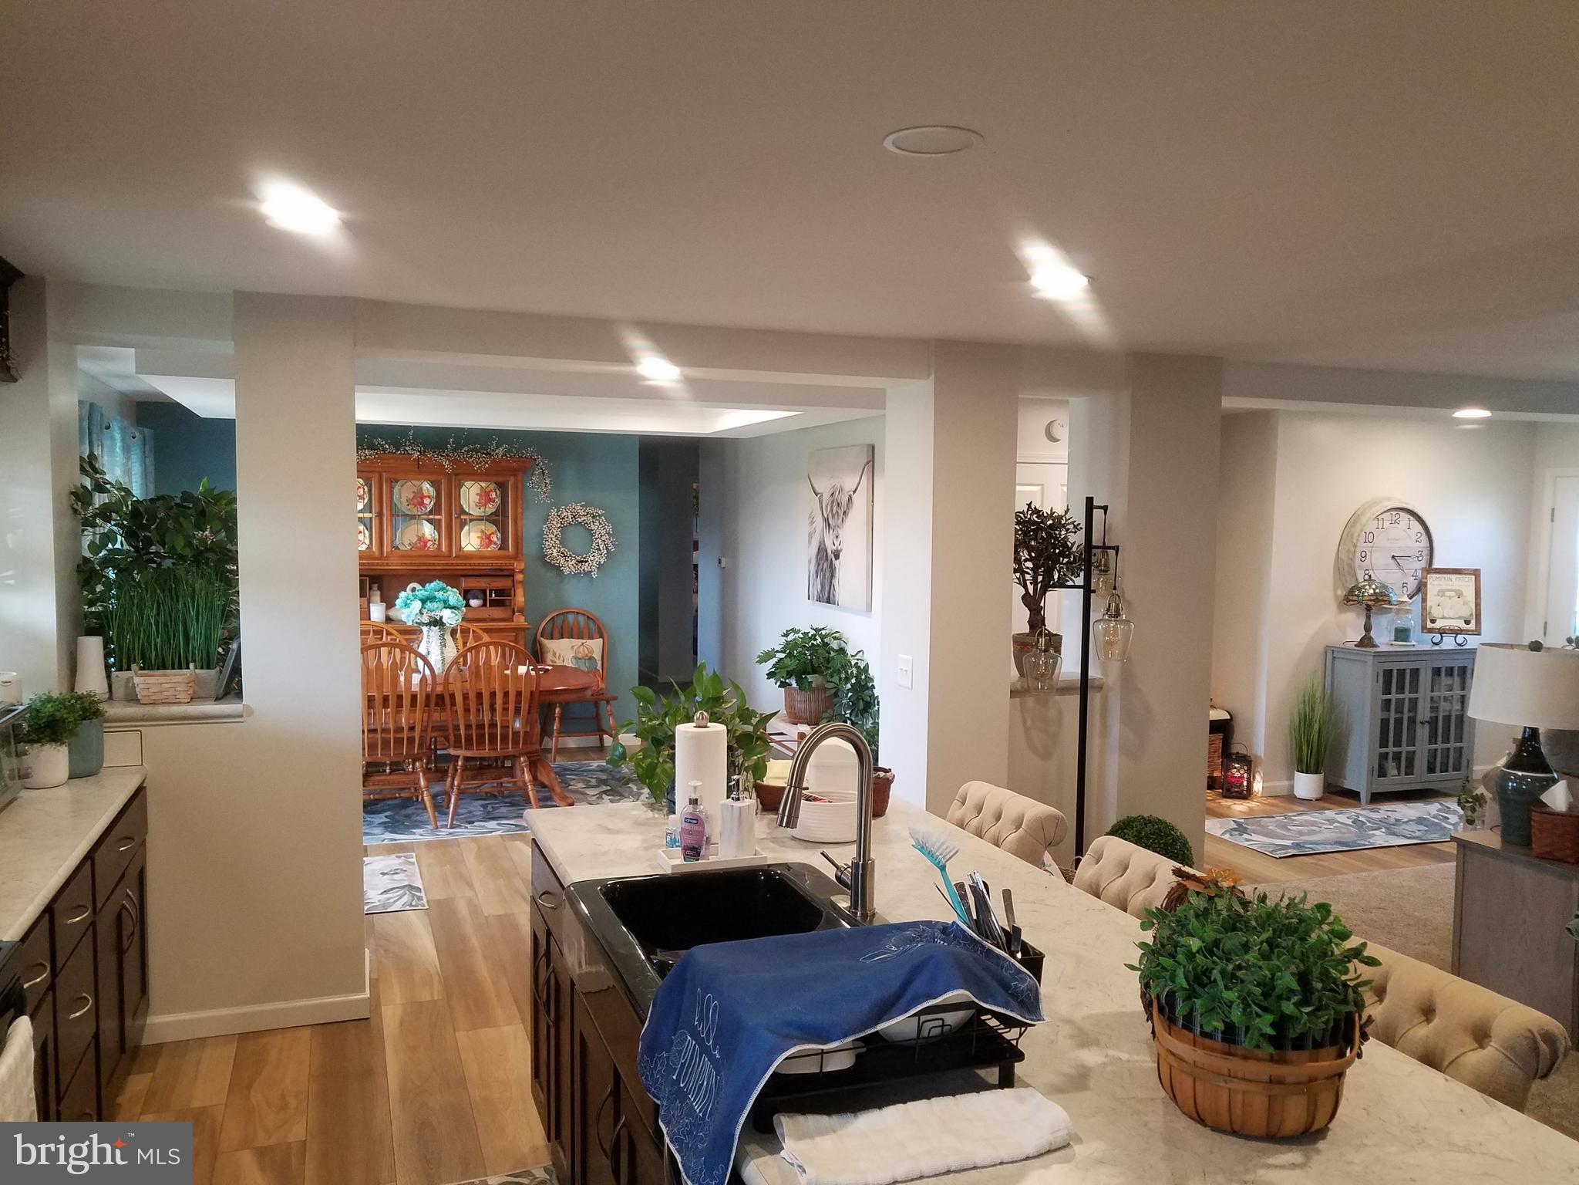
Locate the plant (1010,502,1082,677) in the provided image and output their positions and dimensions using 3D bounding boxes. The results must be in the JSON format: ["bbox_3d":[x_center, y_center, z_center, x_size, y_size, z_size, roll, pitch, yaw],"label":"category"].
[{"bbox_3d":[1.091,-0.016,5.147,0.460,0.770,0.440,-1,4,-20],"label":"plant"}]

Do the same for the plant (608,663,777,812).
[{"bbox_3d":[-0.268,0.411,3.349,0.470,0.415,0.420,-1,4,-20],"label":"plant"}]

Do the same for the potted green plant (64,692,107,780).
[{"bbox_3d":[-2.194,0.439,3.686,0.140,0.265,0.135,-1,4,-20],"label":"potted green plant"}]

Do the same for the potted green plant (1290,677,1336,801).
[{"bbox_3d":[3.275,0.917,7.443,0.280,0.770,0.270,-1,4,-20],"label":"potted green plant"}]

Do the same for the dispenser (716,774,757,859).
[{"bbox_3d":[-0.126,0.551,2.914,0.064,0.214,0.064,3,4,38],"label":"dispenser"}]

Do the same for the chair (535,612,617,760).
[{"bbox_3d":[-1.553,0.678,8.811,0.540,1.055,0.570,0,4,-17],"label":"chair"}]

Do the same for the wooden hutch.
[{"bbox_3d":[-2.647,0.132,8.420,1.560,2.170,0.480,-1,4,-20],"label":"wooden hutch"}]

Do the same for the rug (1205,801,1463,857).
[{"bbox_3d":[3.430,1.338,6.857,2.180,0.012,0.750,0,4,-18],"label":"rug"}]

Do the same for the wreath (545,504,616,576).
[{"bbox_3d":[-1.519,-0.390,8.680,0.560,0.560,0.120,-1,4,-20],"label":"wreath"}]

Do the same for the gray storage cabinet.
[{"bbox_3d":[3.920,0.825,7.628,0.920,0.945,0.350,-1,4,-20],"label":"gray storage cabinet"}]

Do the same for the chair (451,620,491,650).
[{"bbox_3d":[-2.075,0.720,7.468,0.520,1.040,0.550,-1,4,-20],"label":"chair"}]

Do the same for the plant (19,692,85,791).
[{"bbox_3d":[-2.225,0.440,3.573,0.175,0.278,0.170,-1,4,-20],"label":"plant"}]

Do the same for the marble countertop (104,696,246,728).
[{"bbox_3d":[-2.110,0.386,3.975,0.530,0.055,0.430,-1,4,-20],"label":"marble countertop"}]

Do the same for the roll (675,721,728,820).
[{"bbox_3d":[-0.229,0.501,3.096,0.132,0.286,0.132,1,3,0],"label":"roll"}]

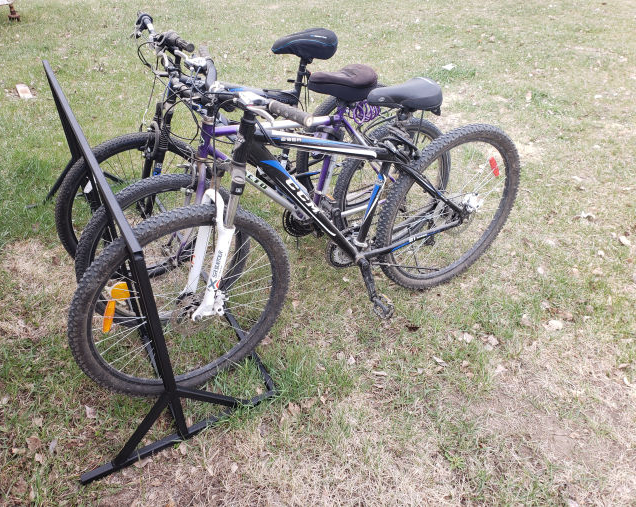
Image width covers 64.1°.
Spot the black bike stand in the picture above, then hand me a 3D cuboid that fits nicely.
[{"bbox_3d":[-0.891,-0.177,2.094,0.650,0.760,1.884,-19,40,-23],"label":"black bike stand"}]

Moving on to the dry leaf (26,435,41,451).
[{"bbox_3d":[-0.922,0.612,1.645,0.048,0.020,0.058,-31,46,-34],"label":"dry leaf"}]

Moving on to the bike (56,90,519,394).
[{"bbox_3d":[0.071,-0.128,1.763,1.830,1.060,0.640,-19,41,-24],"label":"bike"}]

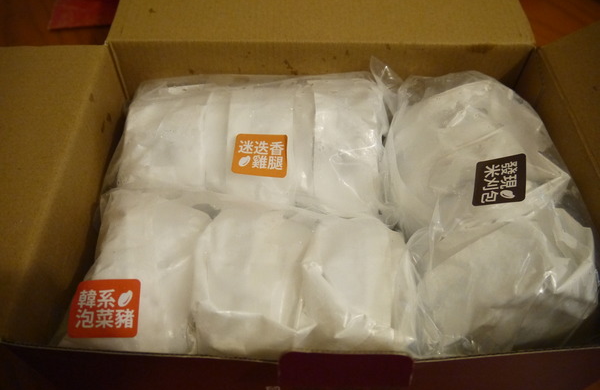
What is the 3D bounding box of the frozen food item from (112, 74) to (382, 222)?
[{"bbox_3d":[-0.028,-0.015,0.303,0.152,0.080,0.090,1,54,-1],"label":"frozen food item"}]

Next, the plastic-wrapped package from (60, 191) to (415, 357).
[{"bbox_3d":[-0.030,0.053,0.258,0.152,0.074,0.087,1,54,-1],"label":"plastic-wrapped package"}]

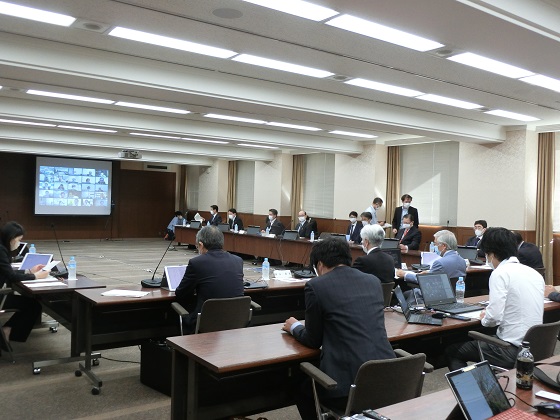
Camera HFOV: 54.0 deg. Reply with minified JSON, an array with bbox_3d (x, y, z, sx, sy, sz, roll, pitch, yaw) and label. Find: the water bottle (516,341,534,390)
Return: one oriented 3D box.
[{"bbox_3d":[1.057,0.669,2.367,0.070,0.205,0.070,1,1,-36],"label":"water bottle"}]

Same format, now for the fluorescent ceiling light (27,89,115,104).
[{"bbox_3d":[-3.116,-1.715,8.271,1.260,0.070,0.260,1,1,-36],"label":"fluorescent ceiling light"}]

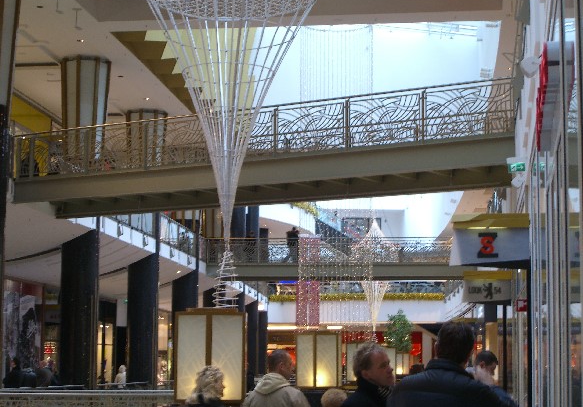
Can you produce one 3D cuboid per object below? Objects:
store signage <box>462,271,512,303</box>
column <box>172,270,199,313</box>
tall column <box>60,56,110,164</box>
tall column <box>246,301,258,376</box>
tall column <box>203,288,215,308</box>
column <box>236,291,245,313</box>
[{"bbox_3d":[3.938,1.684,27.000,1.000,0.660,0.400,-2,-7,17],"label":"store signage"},{"bbox_3d":[-4.339,5.574,55.034,1.050,5.600,1.050,1,-7,-1],"label":"column"},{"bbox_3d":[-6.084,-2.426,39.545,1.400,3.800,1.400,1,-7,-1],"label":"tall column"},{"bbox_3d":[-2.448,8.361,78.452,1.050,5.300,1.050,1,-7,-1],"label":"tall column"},{"bbox_3d":[-3.587,6.624,62.834,1.050,5.600,1.050,1,-7,-1],"label":"tall column"},{"bbox_3d":[-2.973,7.521,70.634,1.050,5.600,1.050,1,-7,-1],"label":"column"}]

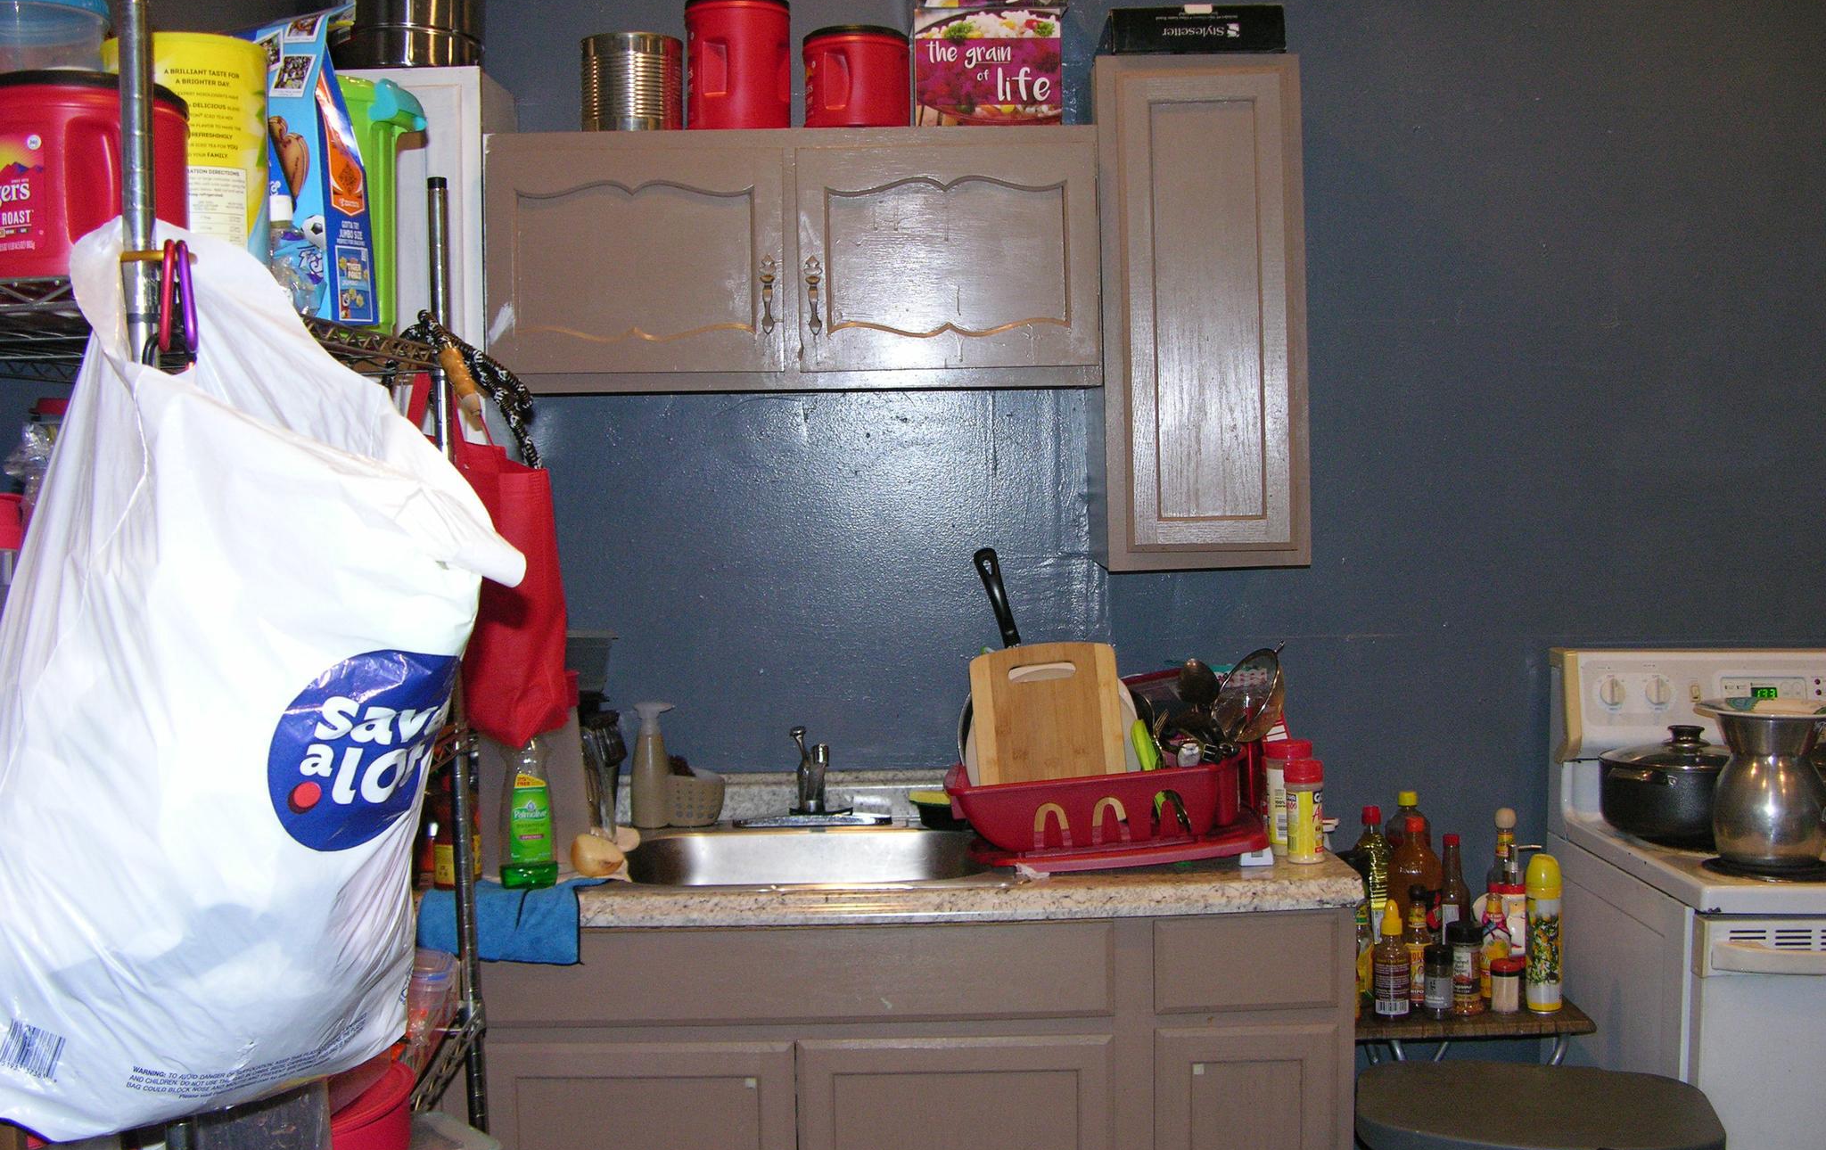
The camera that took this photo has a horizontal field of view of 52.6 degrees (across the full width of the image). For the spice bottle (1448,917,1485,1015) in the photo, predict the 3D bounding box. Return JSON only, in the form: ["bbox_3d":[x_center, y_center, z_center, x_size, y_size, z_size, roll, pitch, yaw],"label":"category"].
[{"bbox_3d":[0.812,0.573,2.711,0.053,0.134,0.053,-1,2,0],"label":"spice bottle"}]

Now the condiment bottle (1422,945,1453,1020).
[{"bbox_3d":[0.769,0.596,2.703,0.043,0.101,0.043,-1,3,-1],"label":"condiment bottle"}]

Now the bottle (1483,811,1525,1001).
[{"bbox_3d":[0.918,0.494,2.862,0.060,0.267,0.060,-1,3,-1],"label":"bottle"}]

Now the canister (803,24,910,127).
[{"bbox_3d":[-0.085,-0.743,2.832,0.164,0.161,0.164,-1,3,-1],"label":"canister"}]

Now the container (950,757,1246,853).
[{"bbox_3d":[0.251,0.331,2.717,0.410,0.120,0.320,-6,2,0],"label":"container"}]

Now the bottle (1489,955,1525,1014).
[{"bbox_3d":[0.875,0.607,2.723,0.043,0.073,0.043,-1,3,-1],"label":"bottle"}]

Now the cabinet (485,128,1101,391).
[{"bbox_3d":[-0.178,-0.469,2.865,0.912,0.384,0.328,-1,3,-1],"label":"cabinet"}]

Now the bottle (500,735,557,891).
[{"bbox_3d":[-0.519,0.298,2.499,0.077,0.245,0.050,-1,3,-7],"label":"bottle"}]

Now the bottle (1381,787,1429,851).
[{"bbox_3d":[0.785,0.486,2.928,0.077,0.292,0.077,-1,2,0],"label":"bottle"}]

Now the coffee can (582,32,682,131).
[{"bbox_3d":[-0.436,-0.741,2.867,0.158,0.163,0.158,-1,3,-1],"label":"coffee can"}]

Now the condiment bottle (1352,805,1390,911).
[{"bbox_3d":[0.716,0.481,2.878,0.060,0.245,0.060,-1,3,-1],"label":"condiment bottle"}]

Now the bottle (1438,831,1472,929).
[{"bbox_3d":[0.849,0.524,2.907,0.058,0.223,0.058,-1,3,-1],"label":"bottle"}]

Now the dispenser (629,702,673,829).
[{"bbox_3d":[-0.419,0.307,2.971,0.068,0.205,0.061,-1,3,6],"label":"dispenser"}]

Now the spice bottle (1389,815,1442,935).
[{"bbox_3d":[0.777,0.510,2.855,0.080,0.259,0.080,-1,3,-1],"label":"spice bottle"}]

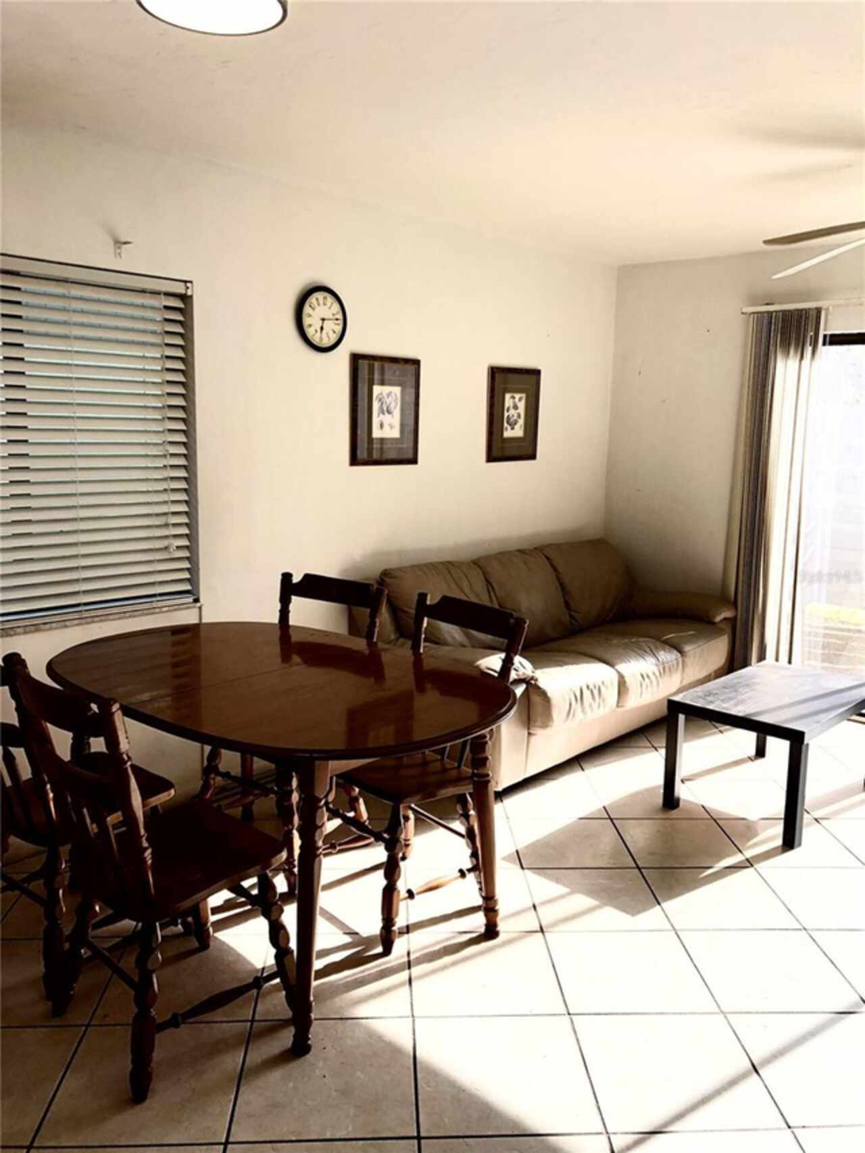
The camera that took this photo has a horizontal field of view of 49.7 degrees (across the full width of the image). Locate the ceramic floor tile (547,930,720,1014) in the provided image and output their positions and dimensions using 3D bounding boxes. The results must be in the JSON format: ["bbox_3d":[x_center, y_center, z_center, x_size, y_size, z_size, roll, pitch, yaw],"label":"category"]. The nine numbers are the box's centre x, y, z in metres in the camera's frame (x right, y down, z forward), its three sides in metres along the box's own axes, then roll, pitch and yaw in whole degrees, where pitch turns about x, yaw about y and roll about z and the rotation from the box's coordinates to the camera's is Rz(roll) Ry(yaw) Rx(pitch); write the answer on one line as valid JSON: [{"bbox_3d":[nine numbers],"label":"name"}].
[{"bbox_3d":[0.546,1.110,2.620,0.400,0.012,0.400,1,9,-3],"label":"ceramic floor tile"}]

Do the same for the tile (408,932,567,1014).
[{"bbox_3d":[0.140,1.106,2.598,0.400,0.012,0.400,1,9,-3],"label":"tile"}]

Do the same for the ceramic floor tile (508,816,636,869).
[{"bbox_3d":[0.503,0.983,3.421,0.400,0.012,0.400,1,9,-3],"label":"ceramic floor tile"}]

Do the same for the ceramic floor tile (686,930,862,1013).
[{"bbox_3d":[0.957,1.125,2.668,0.402,0.010,0.402,1,9,-3],"label":"ceramic floor tile"}]

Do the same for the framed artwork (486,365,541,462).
[{"bbox_3d":[0.425,-0.841,4.863,0.025,0.475,0.408,10,13,42],"label":"framed artwork"}]

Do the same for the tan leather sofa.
[{"bbox_3d":[0.635,0.340,4.653,0.870,0.880,2.060,10,13,42],"label":"tan leather sofa"}]

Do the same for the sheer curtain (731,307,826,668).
[{"bbox_3d":[1.830,-0.349,5.005,0.380,2.110,0.100,9,12,41],"label":"sheer curtain"}]

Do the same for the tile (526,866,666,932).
[{"bbox_3d":[0.524,1.046,3.021,0.400,0.012,0.400,1,9,-3],"label":"tile"}]

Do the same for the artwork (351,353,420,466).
[{"bbox_3d":[-0.207,-0.739,4.192,0.025,0.475,0.410,10,13,42],"label":"artwork"}]

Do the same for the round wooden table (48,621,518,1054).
[{"bbox_3d":[-0.507,0.656,2.920,1.640,0.755,1.050,9,12,42],"label":"round wooden table"}]

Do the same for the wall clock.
[{"bbox_3d":[-0.458,-1.058,3.847,0.040,0.258,0.258,10,13,42],"label":"wall clock"}]

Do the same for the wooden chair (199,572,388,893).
[{"bbox_3d":[-0.505,0.506,3.306,0.470,0.945,0.530,7,11,31],"label":"wooden chair"}]

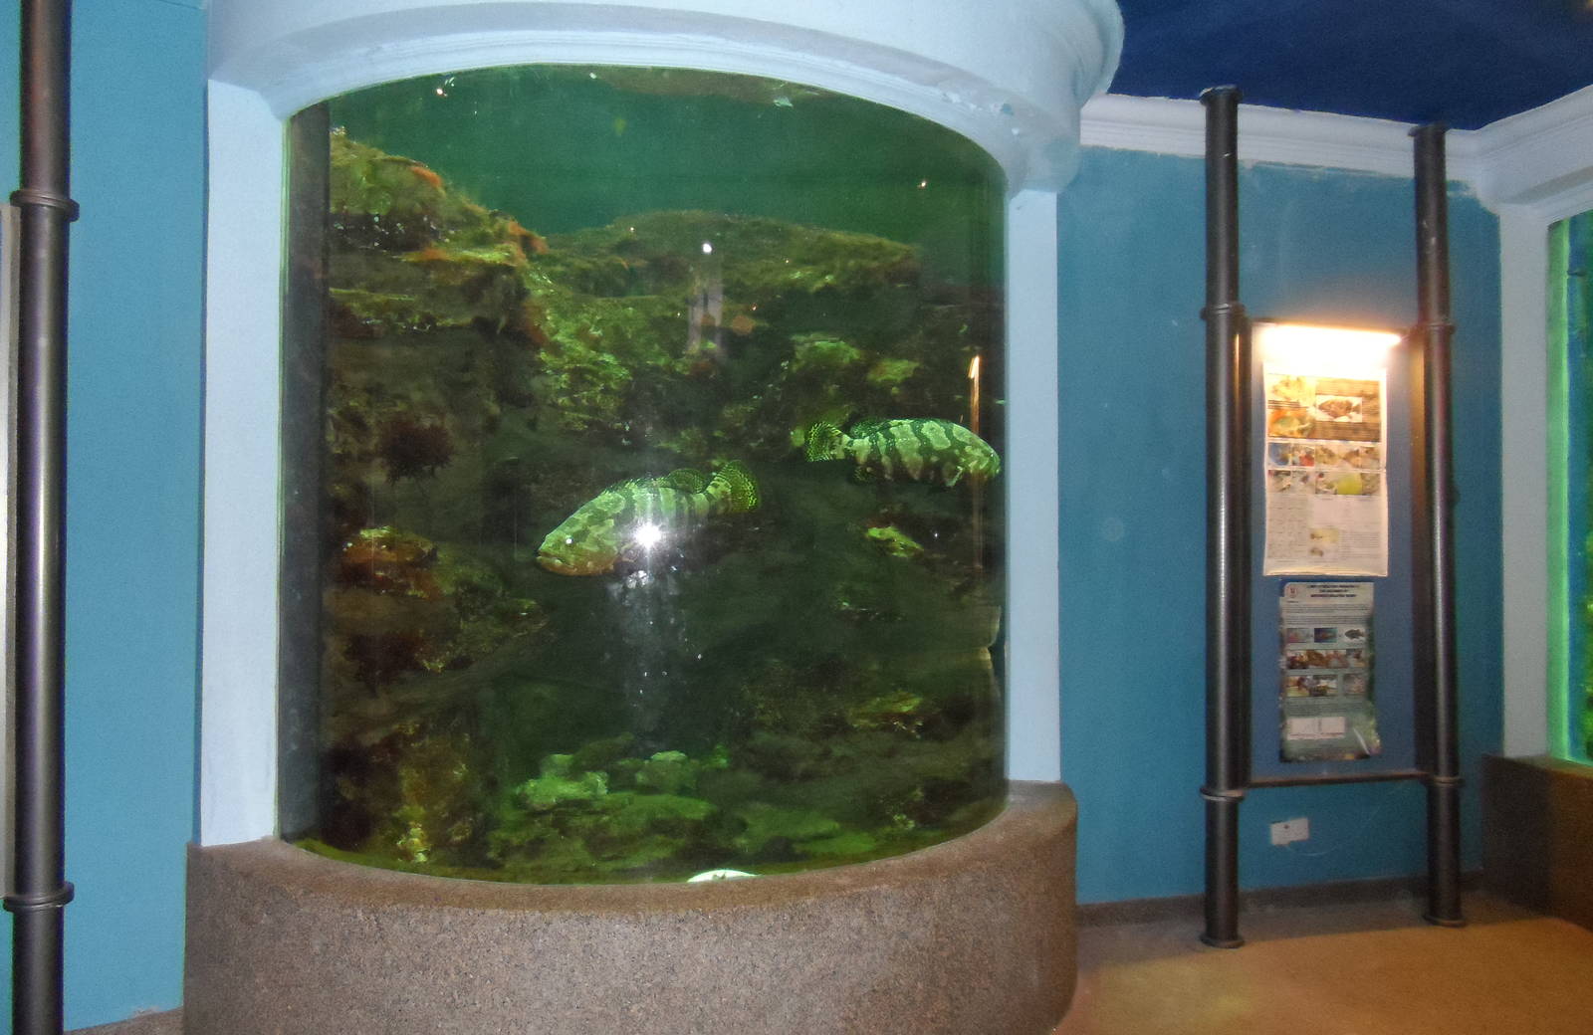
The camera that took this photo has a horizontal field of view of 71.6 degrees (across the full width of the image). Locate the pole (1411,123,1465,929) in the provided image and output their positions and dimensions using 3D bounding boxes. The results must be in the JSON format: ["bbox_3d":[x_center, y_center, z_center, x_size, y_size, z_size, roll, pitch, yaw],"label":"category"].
[{"bbox_3d":[2.515,0.024,4.329,0.148,3.096,0.148,0,-1,-12],"label":"pole"}]

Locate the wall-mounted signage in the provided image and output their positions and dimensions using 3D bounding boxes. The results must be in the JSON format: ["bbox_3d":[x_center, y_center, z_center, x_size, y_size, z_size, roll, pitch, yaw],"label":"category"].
[{"bbox_3d":[2.050,0.594,4.250,0.415,0.690,0.020,0,-1,-12],"label":"wall-mounted signage"}]

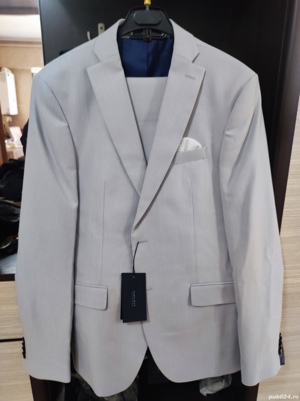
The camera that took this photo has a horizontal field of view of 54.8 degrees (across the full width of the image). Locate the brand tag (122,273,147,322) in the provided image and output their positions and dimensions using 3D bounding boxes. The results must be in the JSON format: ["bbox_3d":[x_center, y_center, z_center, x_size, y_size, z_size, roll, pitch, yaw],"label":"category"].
[{"bbox_3d":[-0.034,0.203,0.605,0.053,0.102,0.006,0,8,0],"label":"brand tag"}]

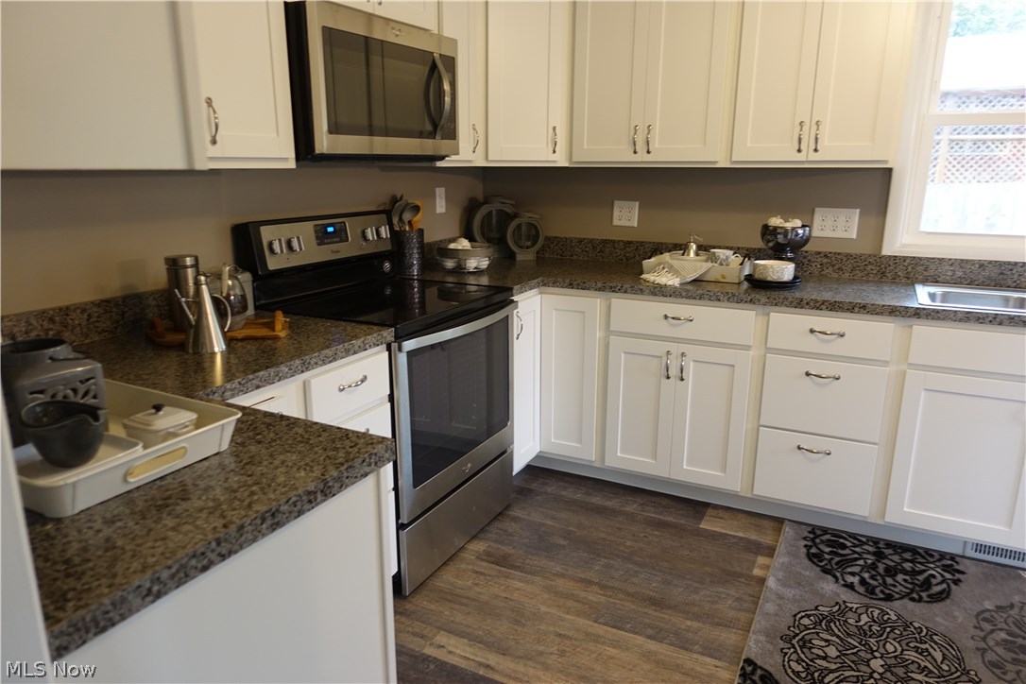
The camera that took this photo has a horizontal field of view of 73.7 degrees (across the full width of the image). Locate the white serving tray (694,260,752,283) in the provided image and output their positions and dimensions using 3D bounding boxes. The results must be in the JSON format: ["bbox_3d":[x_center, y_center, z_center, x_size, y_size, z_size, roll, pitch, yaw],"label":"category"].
[{"bbox_3d":[0.800,-0.324,2.937,0.400,0.072,0.295,7,16,27],"label":"white serving tray"}]

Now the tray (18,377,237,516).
[{"bbox_3d":[-0.730,0.156,1.136,0.460,0.055,0.327,7,16,27],"label":"tray"}]

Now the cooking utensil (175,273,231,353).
[{"bbox_3d":[-0.794,-0.078,1.756,0.142,0.202,0.092,-7,16,-24],"label":"cooking utensil"}]

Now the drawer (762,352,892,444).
[{"bbox_3d":[1.208,0.155,2.643,0.397,0.280,0.450,7,16,27],"label":"drawer"}]

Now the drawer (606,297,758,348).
[{"bbox_3d":[0.739,-0.124,2.824,0.556,0.135,0.450,7,16,27],"label":"drawer"}]

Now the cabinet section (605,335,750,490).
[{"bbox_3d":[0.781,0.226,3.011,0.561,0.573,0.570,7,15,27],"label":"cabinet section"}]

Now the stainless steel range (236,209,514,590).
[{"bbox_3d":[-0.432,0.146,2.547,0.680,1.190,0.752,7,16,27],"label":"stainless steel range"}]

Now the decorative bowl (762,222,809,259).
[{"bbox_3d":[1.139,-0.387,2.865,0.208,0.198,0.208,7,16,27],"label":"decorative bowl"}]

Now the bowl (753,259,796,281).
[{"bbox_3d":[1.031,-0.281,2.695,0.165,0.067,0.165,7,16,27],"label":"bowl"}]

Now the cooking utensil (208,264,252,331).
[{"bbox_3d":[-0.801,-0.124,1.917,0.105,0.172,0.115,-6,16,-22],"label":"cooking utensil"}]

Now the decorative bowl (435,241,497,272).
[{"bbox_3d":[-0.212,-0.391,3.151,0.265,0.115,0.265,0,14,0],"label":"decorative bowl"}]

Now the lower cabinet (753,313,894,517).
[{"bbox_3d":[1.245,0.198,2.727,0.430,0.750,0.600,7,16,27],"label":"lower cabinet"}]

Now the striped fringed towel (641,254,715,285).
[{"bbox_3d":[0.679,-0.299,2.812,0.290,0.085,0.295,7,16,26],"label":"striped fringed towel"}]

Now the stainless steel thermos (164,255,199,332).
[{"bbox_3d":[-0.934,-0.137,1.901,0.088,0.206,0.088,7,16,27],"label":"stainless steel thermos"}]

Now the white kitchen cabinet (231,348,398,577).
[{"bbox_3d":[-0.795,0.405,1.956,0.610,0.760,0.690,7,16,27],"label":"white kitchen cabinet"}]

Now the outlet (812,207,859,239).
[{"bbox_3d":[1.367,-0.502,2.898,0.168,0.119,0.008,7,16,27],"label":"outlet"}]

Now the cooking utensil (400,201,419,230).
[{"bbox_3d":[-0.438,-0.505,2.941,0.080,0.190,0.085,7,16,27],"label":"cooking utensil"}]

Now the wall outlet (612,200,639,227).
[{"bbox_3d":[0.541,-0.614,3.281,0.120,0.117,0.012,7,16,27],"label":"wall outlet"}]

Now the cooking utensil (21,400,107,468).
[{"bbox_3d":[-0.671,0.136,1.015,0.122,0.085,0.092,0,14,0],"label":"cooking utensil"}]

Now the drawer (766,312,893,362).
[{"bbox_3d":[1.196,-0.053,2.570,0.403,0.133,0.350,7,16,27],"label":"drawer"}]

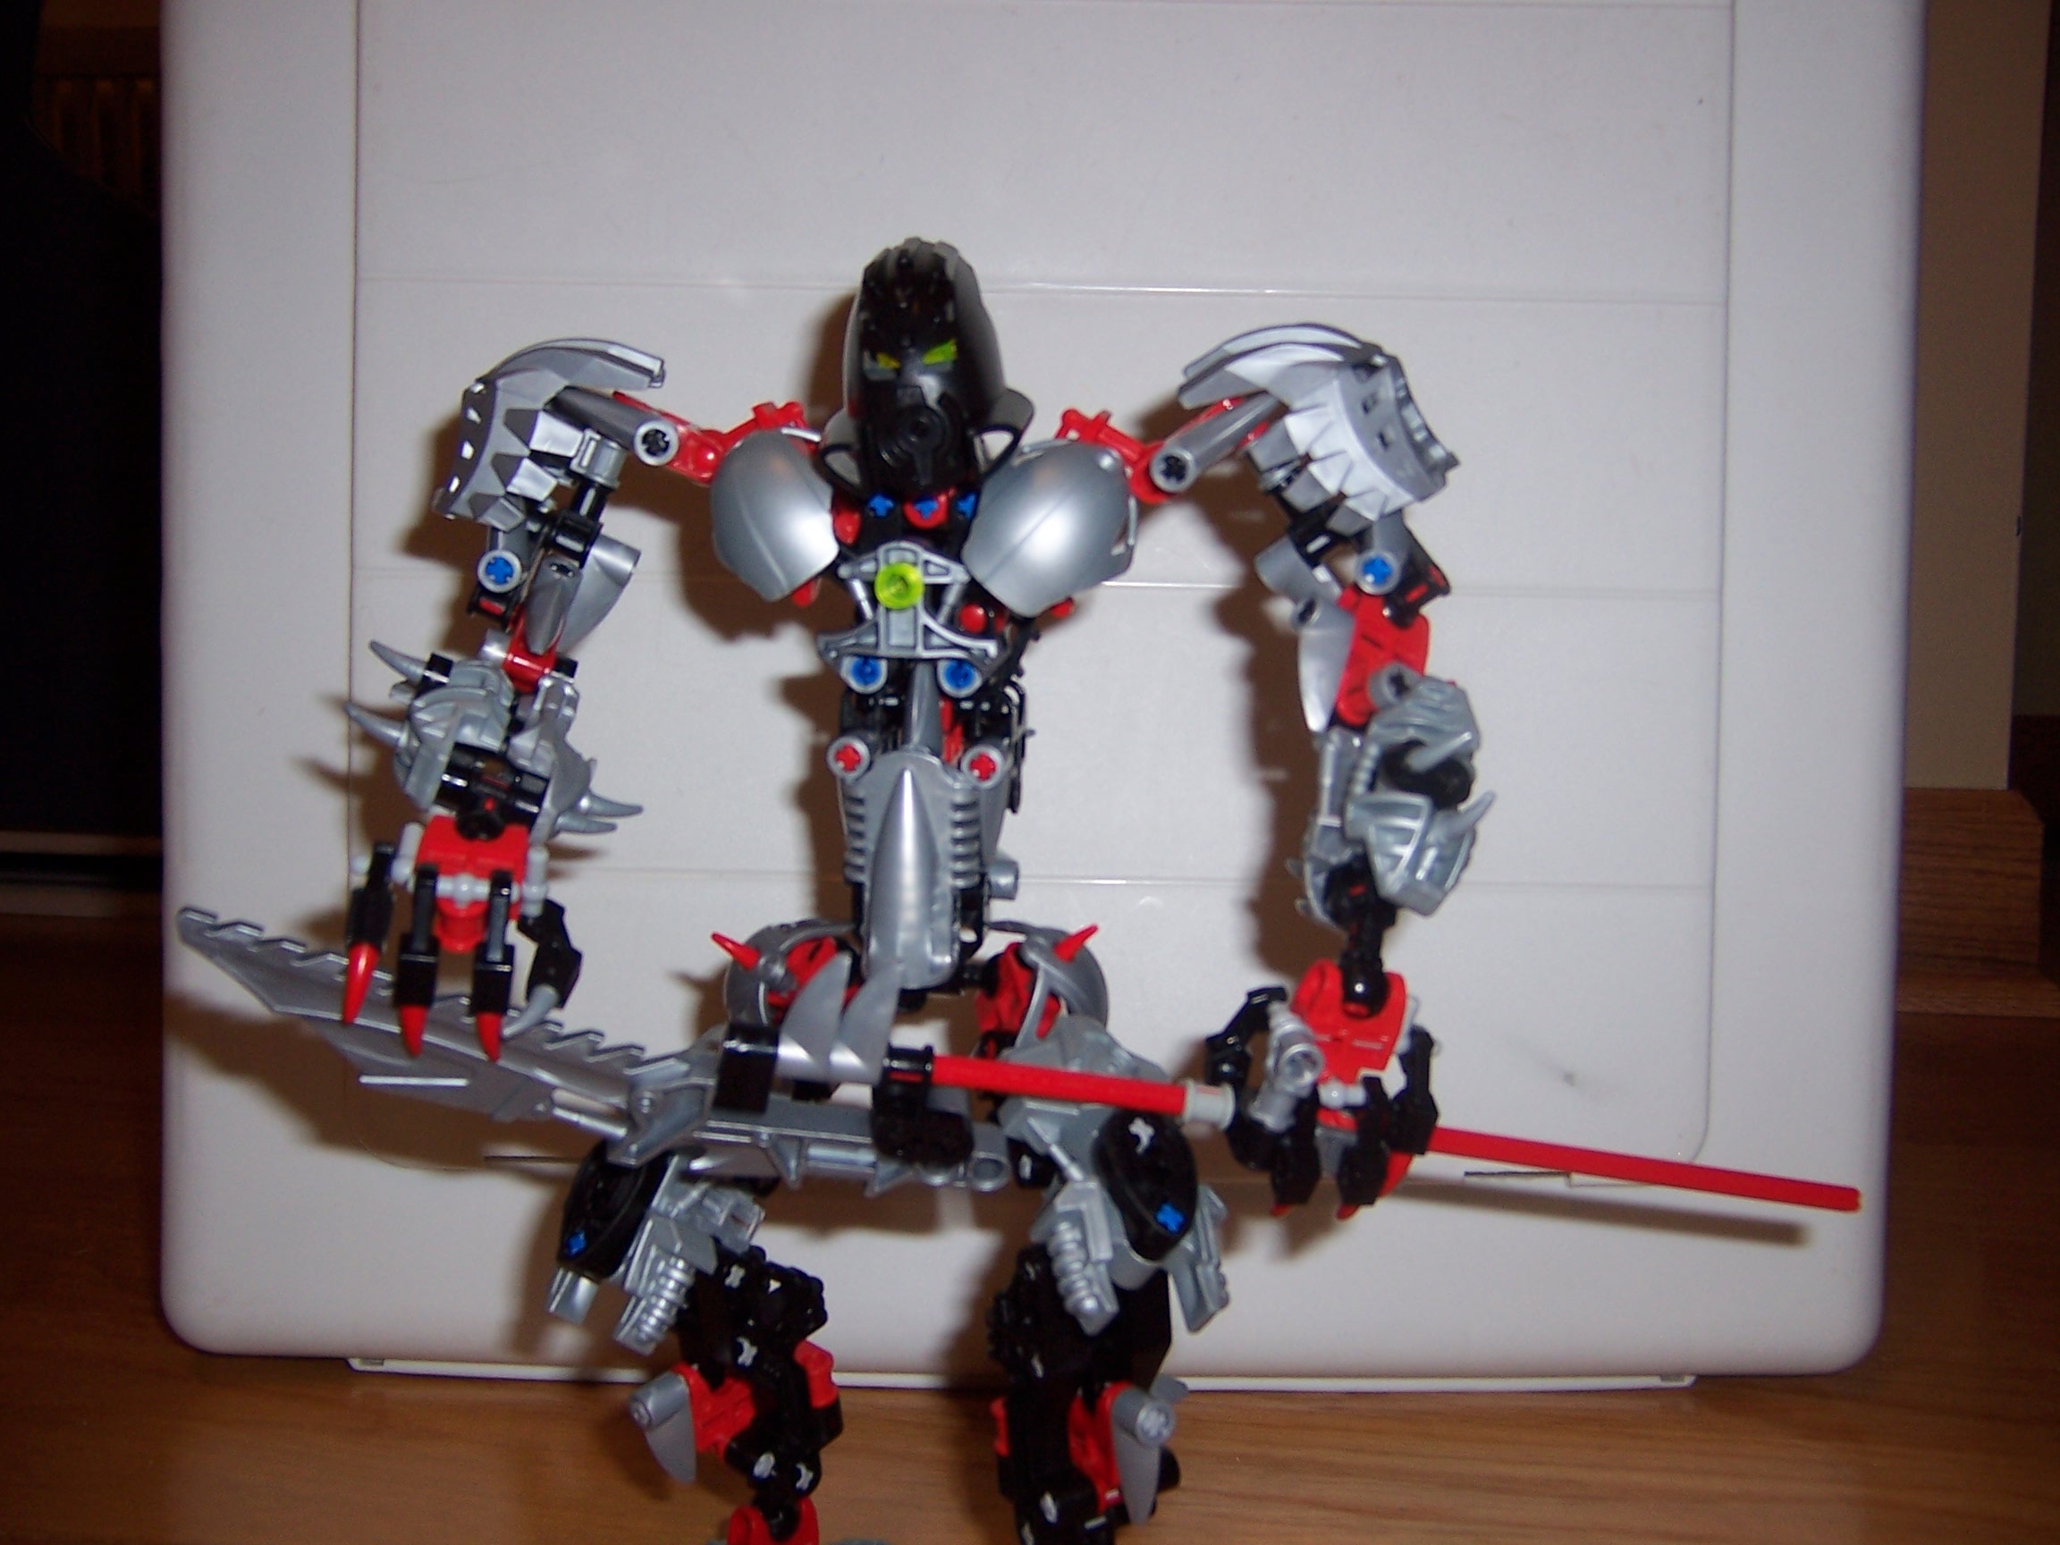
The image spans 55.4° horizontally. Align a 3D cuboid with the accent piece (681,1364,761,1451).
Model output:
[{"bbox_3d":[-0.058,0.119,0.368,0.016,0.018,0.014,1,3,0],"label":"accent piece"}]

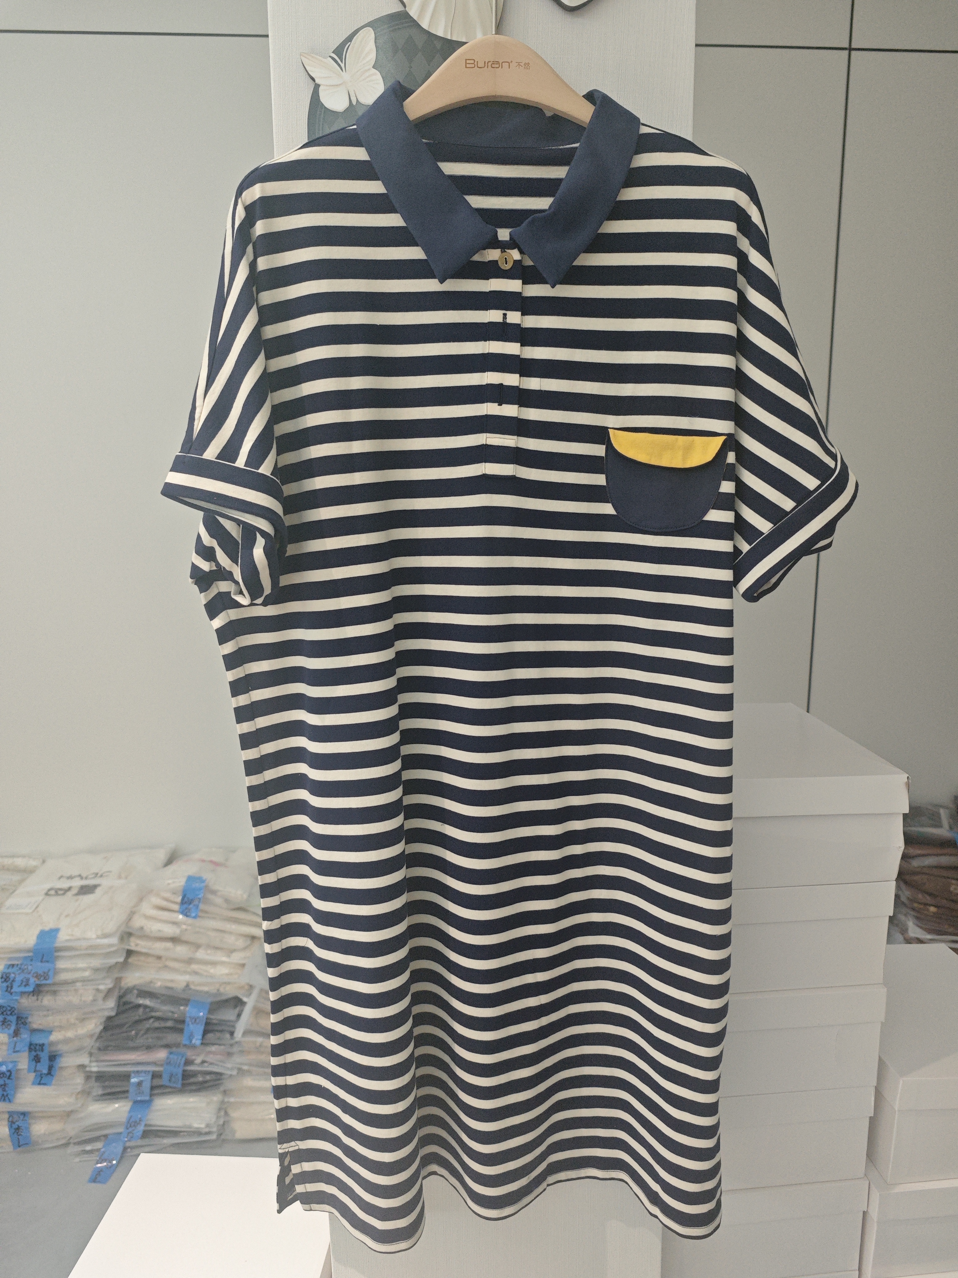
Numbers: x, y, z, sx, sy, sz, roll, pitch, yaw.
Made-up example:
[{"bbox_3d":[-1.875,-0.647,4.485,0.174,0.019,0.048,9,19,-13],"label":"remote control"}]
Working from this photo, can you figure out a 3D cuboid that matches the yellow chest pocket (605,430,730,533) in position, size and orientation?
[{"bbox_3d":[0.163,-0.137,0.735,0.106,0.086,0.014,4,13,7],"label":"yellow chest pocket"}]

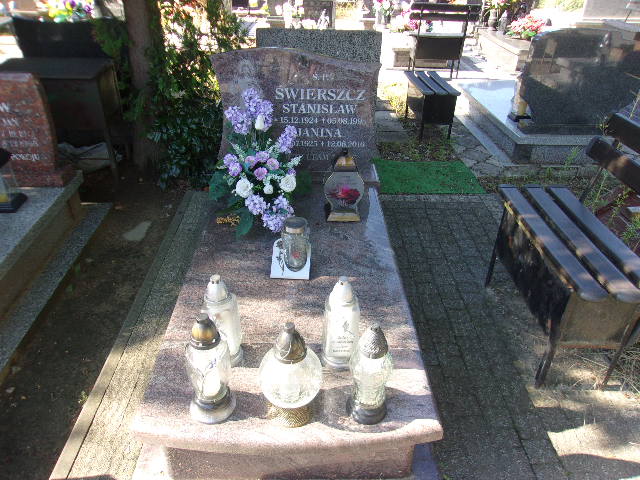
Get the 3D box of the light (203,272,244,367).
[{"bbox_3d":[-0.283,0.227,1.445,0.102,0.291,0.102,2,31,3],"label":"light"}]

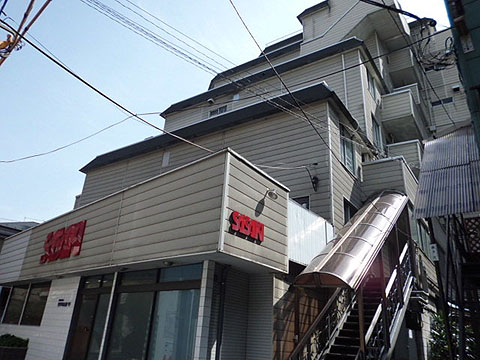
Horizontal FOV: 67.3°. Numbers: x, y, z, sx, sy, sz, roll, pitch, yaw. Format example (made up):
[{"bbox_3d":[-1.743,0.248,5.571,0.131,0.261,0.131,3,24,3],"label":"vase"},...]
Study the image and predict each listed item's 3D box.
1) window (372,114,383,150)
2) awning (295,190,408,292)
[{"bbox_3d":[7.081,-2.346,18.596,0.120,1.813,1.627,-11,-26,33],"label":"window"},{"bbox_3d":[3.789,1.335,10.851,1.343,0.421,8.330,-11,4,33],"label":"awning"}]

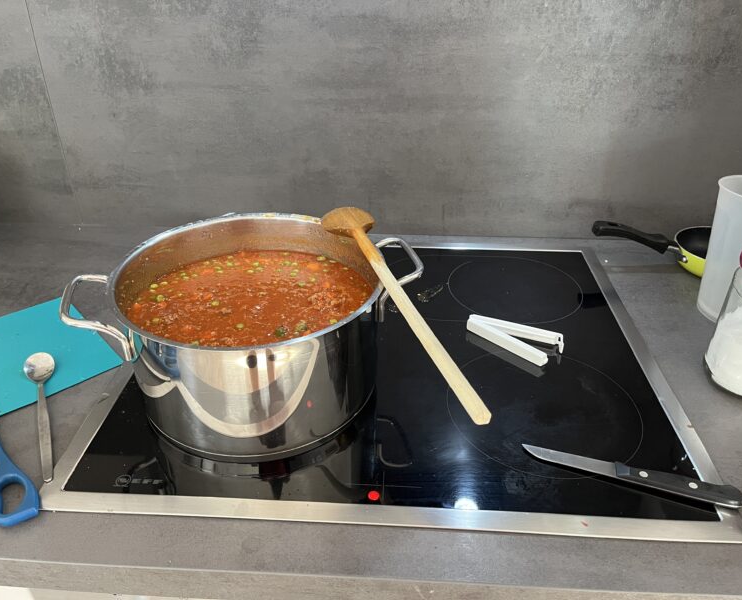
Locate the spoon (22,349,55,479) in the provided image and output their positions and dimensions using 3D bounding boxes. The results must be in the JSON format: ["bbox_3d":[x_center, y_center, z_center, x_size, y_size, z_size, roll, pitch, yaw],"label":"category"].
[{"bbox_3d":[-0.330,0.109,0.604,0.033,0.018,0.199,-15,37,-22],"label":"spoon"}]

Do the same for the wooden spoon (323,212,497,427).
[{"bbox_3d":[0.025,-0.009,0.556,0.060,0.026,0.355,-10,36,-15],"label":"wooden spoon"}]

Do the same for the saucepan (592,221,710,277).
[{"bbox_3d":[0.437,-0.076,0.858,0.253,0.066,0.126,2,32,3],"label":"saucepan"}]

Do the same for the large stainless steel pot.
[{"bbox_3d":[-0.119,0.025,0.634,0.347,0.131,0.271,-9,33,-13],"label":"large stainless steel pot"}]

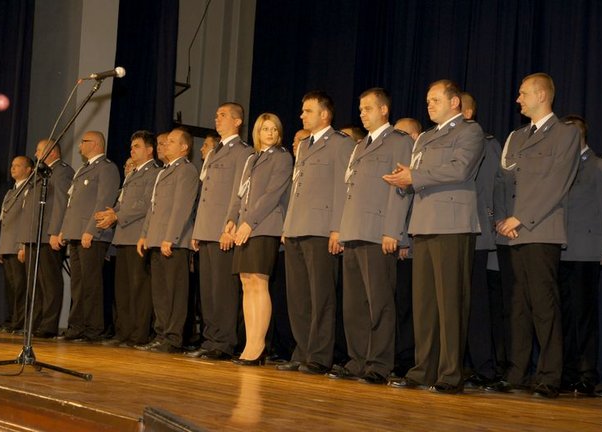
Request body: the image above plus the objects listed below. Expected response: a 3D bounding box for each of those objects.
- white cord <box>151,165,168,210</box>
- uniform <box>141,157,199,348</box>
[{"bbox_3d":[-1.130,-0.226,9.650,0.100,0.360,0.140,6,-4,-36],"label":"white cord"},{"bbox_3d":[-1.049,0.293,9.620,0.340,1.510,0.510,6,-4,-36],"label":"uniform"}]

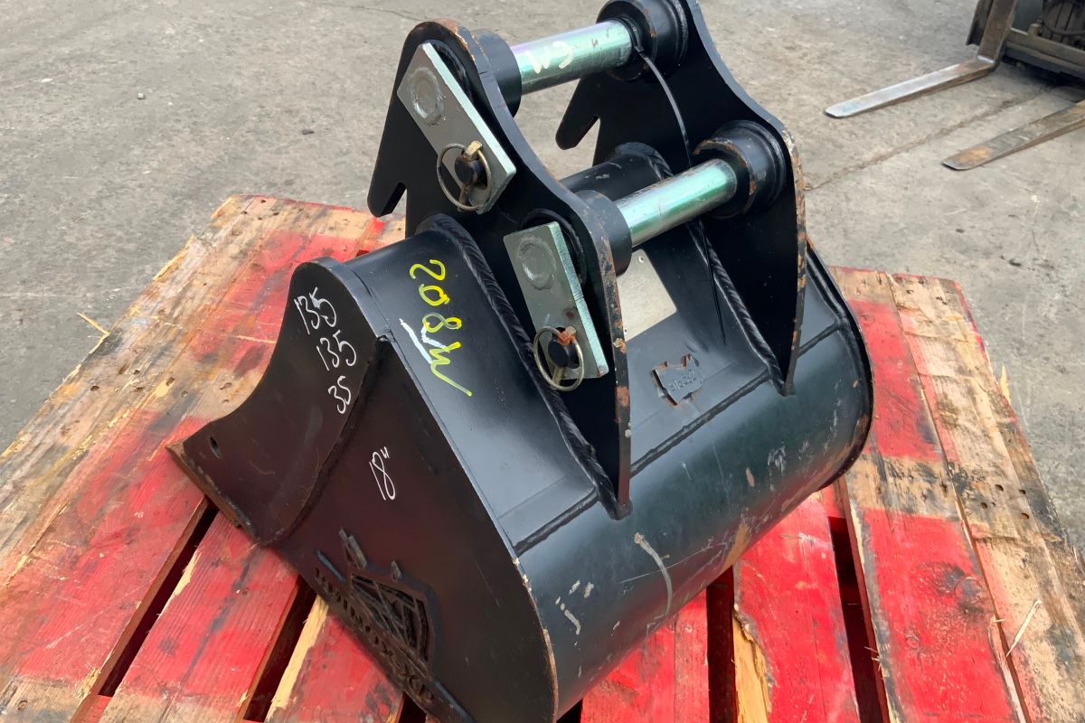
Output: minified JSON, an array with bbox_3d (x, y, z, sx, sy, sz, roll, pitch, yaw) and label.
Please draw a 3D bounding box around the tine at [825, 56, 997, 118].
[{"bbox_3d":[1.564,-1.135,3.811,1.182,0.047,0.096,-25,46,-32],"label":"tine"}]

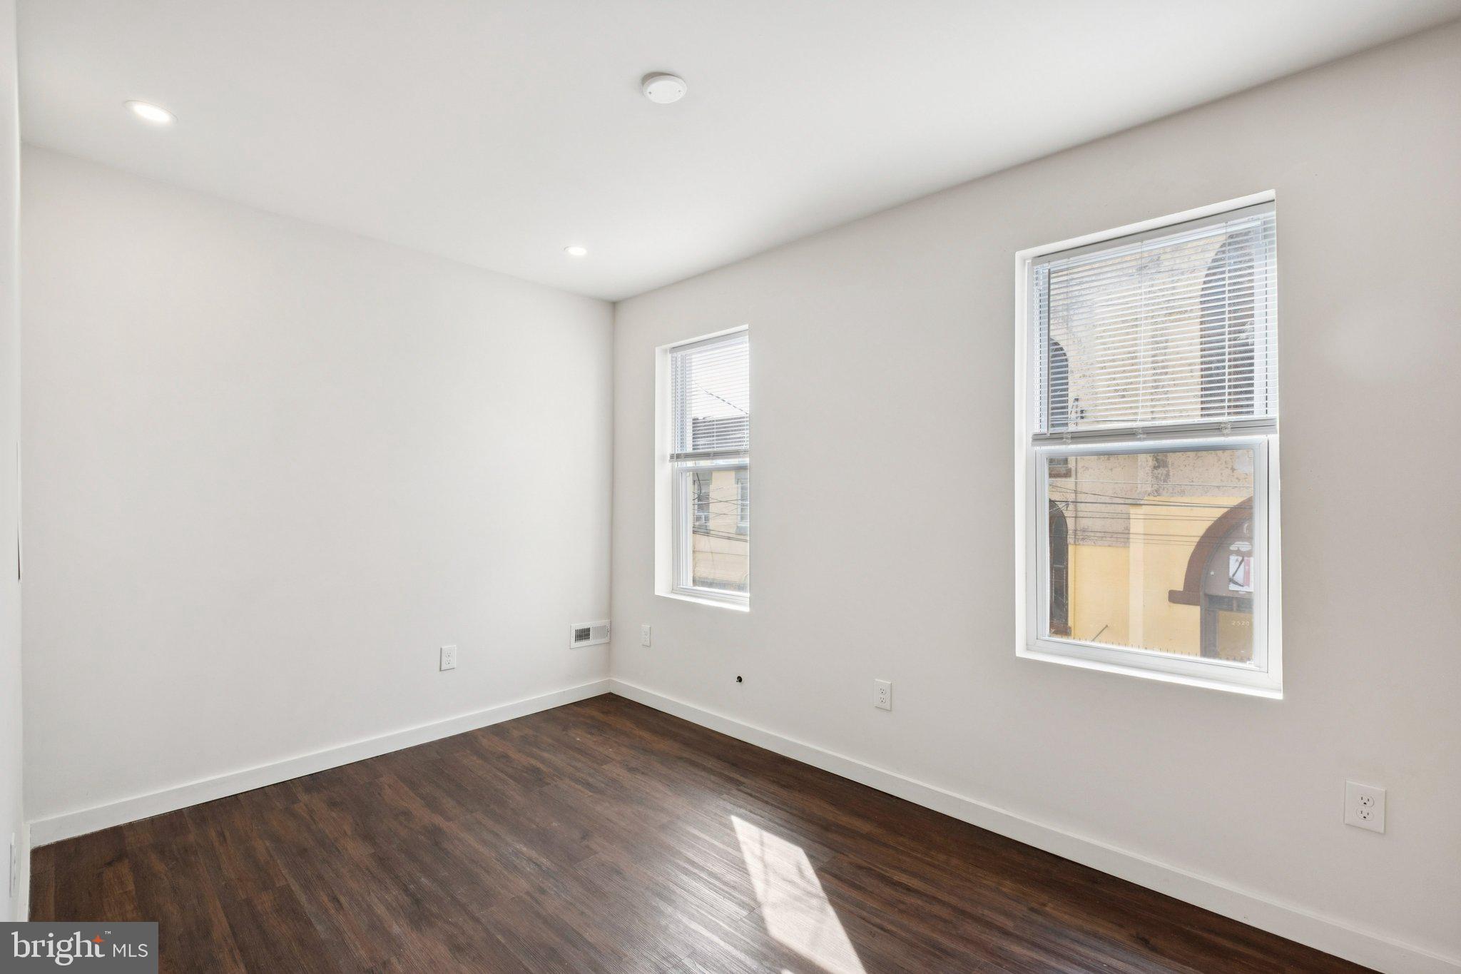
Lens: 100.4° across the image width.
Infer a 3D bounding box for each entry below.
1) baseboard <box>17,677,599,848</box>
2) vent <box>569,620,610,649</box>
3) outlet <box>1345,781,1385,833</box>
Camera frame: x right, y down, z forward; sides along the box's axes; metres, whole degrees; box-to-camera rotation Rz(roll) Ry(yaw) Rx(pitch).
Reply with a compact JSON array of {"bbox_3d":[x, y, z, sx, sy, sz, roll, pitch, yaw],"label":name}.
[{"bbox_3d":[-1.621,1.245,3.006,2.420,0.089,0.015,0,0,-45],"label":"baseboard"},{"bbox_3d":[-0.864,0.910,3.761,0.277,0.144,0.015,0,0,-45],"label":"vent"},{"bbox_3d":[1.712,0.863,1.643,0.072,0.115,0.009,0,0,42],"label":"outlet"}]

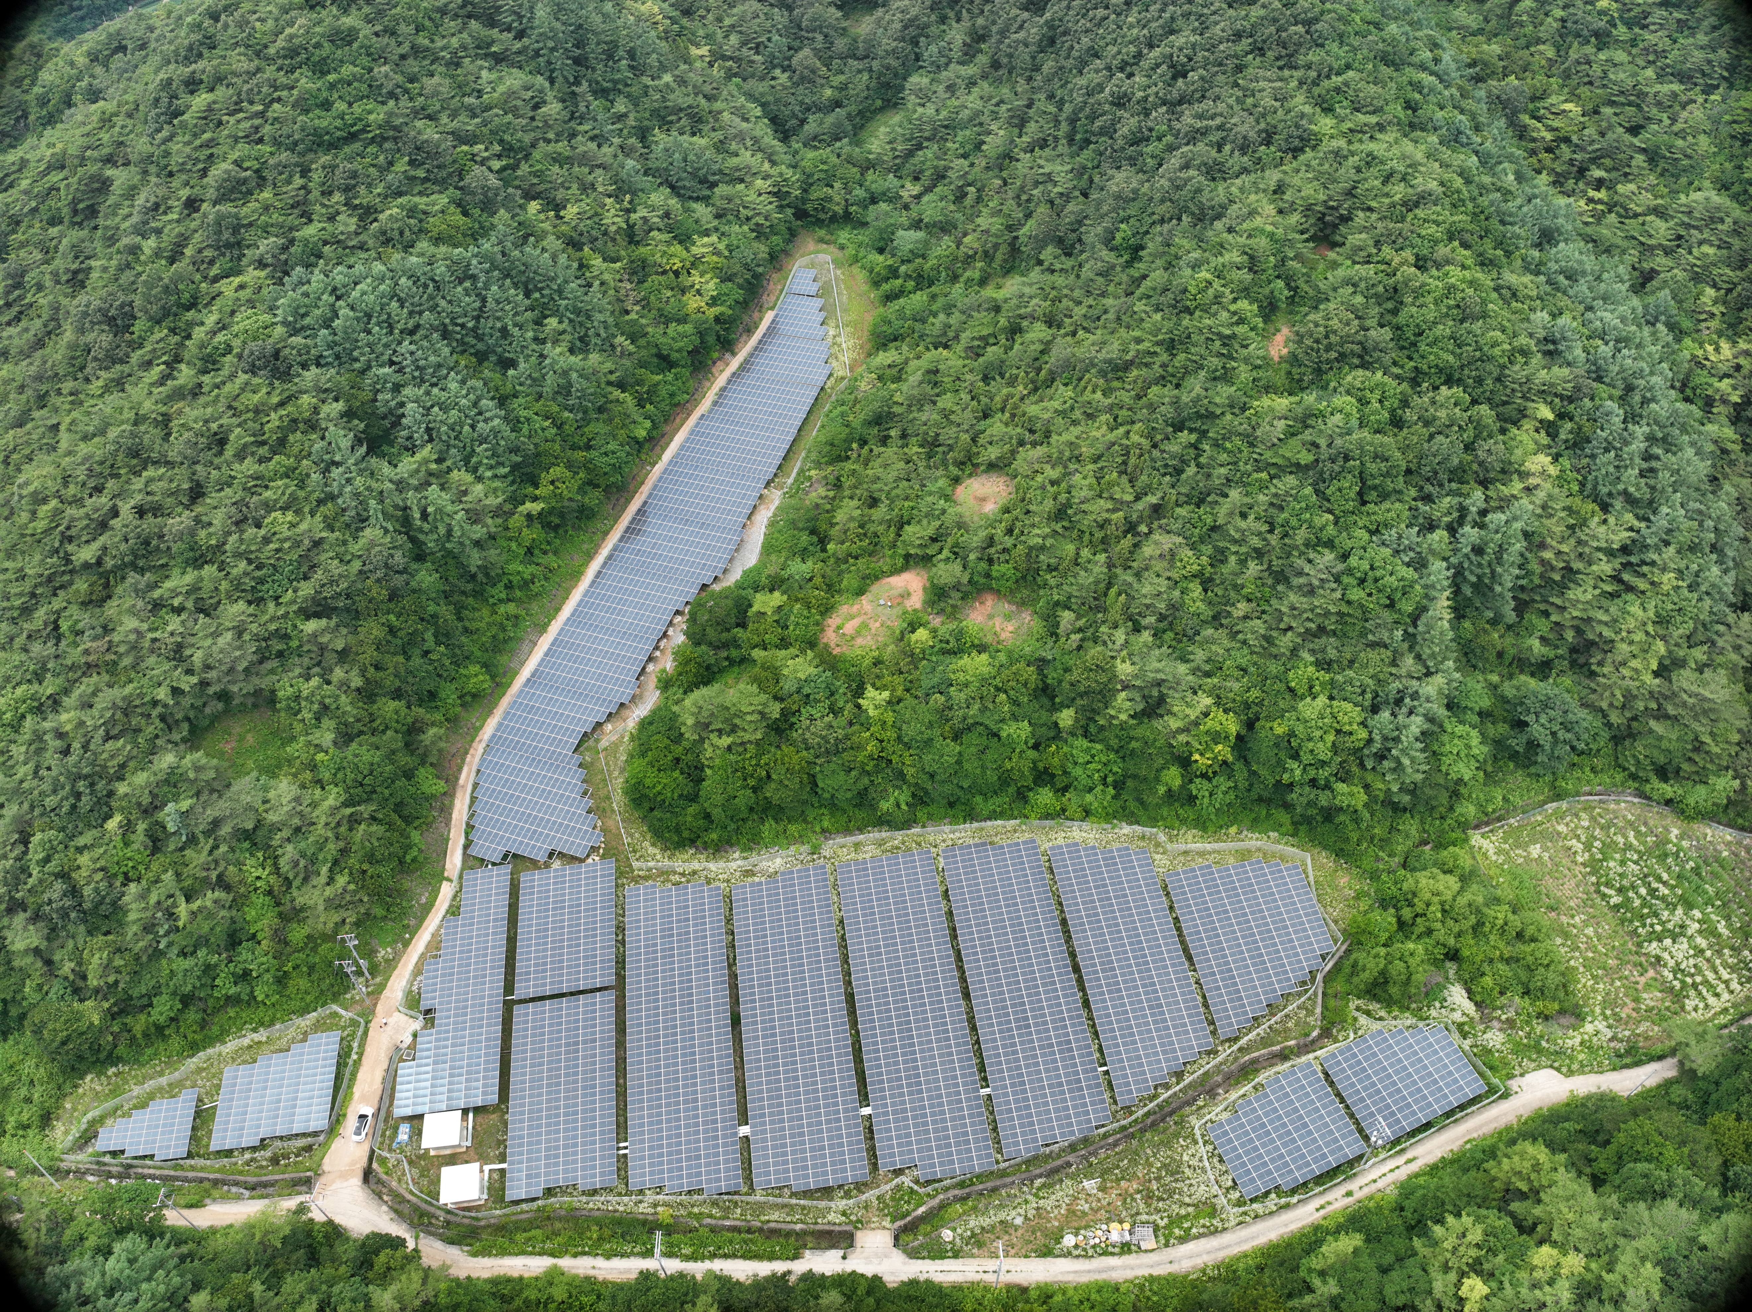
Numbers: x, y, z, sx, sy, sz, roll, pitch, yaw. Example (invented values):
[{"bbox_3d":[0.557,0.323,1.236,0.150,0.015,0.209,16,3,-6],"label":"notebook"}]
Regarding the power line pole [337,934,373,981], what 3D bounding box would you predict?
[{"bbox_3d":[-69.508,41.014,163.669,2.400,11.800,1.100,-5,45,-4],"label":"power line pole"}]

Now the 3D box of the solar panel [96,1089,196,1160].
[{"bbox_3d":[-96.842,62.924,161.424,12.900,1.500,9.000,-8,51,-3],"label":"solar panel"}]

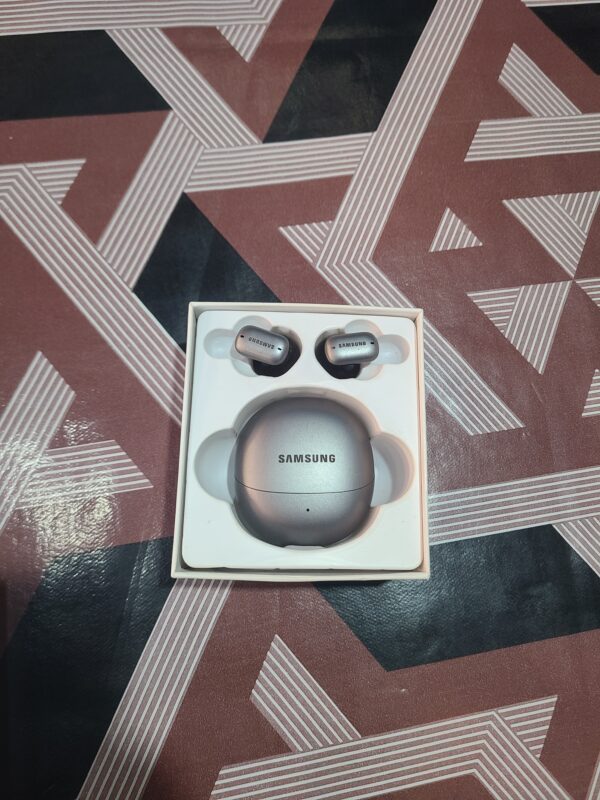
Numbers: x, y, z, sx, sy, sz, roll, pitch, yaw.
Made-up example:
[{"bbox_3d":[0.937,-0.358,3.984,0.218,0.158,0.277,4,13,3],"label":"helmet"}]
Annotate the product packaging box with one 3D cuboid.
[{"bbox_3d":[0.002,0.017,0.251,0.090,0.028,0.102,1,78,-2],"label":"product packaging box"}]

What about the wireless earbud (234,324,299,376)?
[{"bbox_3d":[-0.014,-0.020,0.250,0.025,0.020,0.018,18,78,2],"label":"wireless earbud"}]

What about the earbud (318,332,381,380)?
[{"bbox_3d":[0.020,-0.019,0.251,0.025,0.020,0.018,-5,78,-3],"label":"earbud"}]

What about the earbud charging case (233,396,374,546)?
[{"bbox_3d":[0.002,0.028,0.236,0.054,0.028,0.059,1,84,-2],"label":"earbud charging case"}]

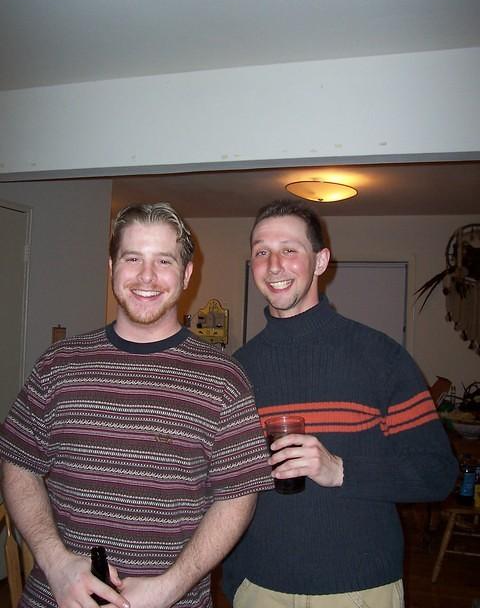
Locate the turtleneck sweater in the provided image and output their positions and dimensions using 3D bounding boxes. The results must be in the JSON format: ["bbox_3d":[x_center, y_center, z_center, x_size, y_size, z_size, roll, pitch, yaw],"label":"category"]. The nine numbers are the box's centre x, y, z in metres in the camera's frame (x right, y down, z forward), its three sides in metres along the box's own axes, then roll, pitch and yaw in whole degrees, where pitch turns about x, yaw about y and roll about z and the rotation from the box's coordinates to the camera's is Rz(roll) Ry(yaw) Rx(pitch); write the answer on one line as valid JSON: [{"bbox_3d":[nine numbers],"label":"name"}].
[{"bbox_3d":[0.218,0.303,1.530,0.520,0.650,0.360,1,-2,24],"label":"turtleneck sweater"}]

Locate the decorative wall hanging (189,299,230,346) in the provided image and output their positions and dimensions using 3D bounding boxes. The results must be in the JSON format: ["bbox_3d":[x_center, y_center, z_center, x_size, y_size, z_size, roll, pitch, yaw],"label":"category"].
[{"bbox_3d":[-0.256,0.150,5.550,0.310,0.395,0.080,1,-2,18],"label":"decorative wall hanging"}]

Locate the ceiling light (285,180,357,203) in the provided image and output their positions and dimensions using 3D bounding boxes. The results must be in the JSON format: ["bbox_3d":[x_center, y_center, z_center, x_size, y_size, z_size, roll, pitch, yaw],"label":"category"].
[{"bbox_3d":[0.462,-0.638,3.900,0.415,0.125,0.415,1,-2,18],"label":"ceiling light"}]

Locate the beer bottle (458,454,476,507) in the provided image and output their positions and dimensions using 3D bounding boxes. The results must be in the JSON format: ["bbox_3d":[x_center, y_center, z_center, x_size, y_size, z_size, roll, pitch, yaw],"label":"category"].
[{"bbox_3d":[1.347,1.045,4.050,0.100,0.305,0.100,1,-2,18],"label":"beer bottle"}]

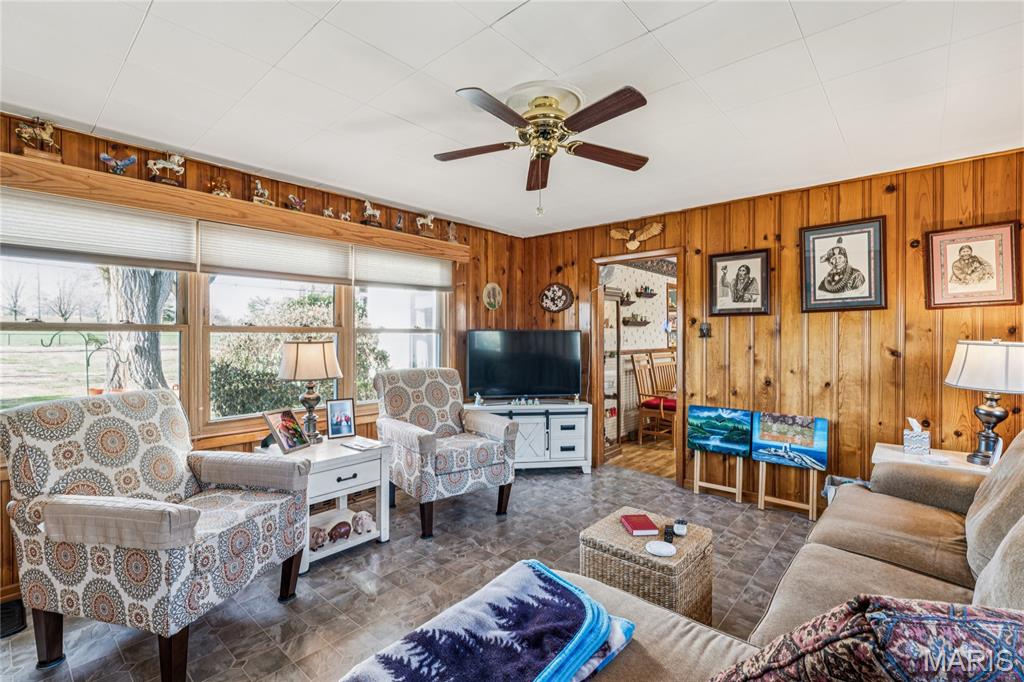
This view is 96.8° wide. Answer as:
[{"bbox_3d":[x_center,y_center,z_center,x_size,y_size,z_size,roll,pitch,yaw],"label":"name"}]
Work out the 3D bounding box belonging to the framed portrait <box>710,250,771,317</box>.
[{"bbox_3d":[1.832,-0.459,3.674,0.455,0.508,0.030,0,1,41],"label":"framed portrait"}]

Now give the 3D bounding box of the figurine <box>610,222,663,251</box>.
[{"bbox_3d":[1.153,-0.963,4.223,0.520,0.220,0.060,0,0,40],"label":"figurine"}]

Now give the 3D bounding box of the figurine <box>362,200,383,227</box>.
[{"bbox_3d":[-1.123,-1.018,3.635,0.075,0.195,0.185,0,0,43],"label":"figurine"}]

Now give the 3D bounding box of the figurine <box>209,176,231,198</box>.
[{"bbox_3d":[-1.836,-0.971,2.870,0.080,0.130,0.110,0,0,43],"label":"figurine"}]

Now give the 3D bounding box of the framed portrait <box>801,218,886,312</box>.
[{"bbox_3d":[2.339,-0.525,3.227,0.495,0.633,0.030,0,1,41],"label":"framed portrait"}]

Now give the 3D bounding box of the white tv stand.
[{"bbox_3d":[0.108,0.953,4.542,1.280,0.675,0.400,0,0,-8],"label":"white tv stand"}]

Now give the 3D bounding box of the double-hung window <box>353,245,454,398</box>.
[{"bbox_3d":[-0.935,-0.121,4.021,0.110,1.290,1.020,0,1,41],"label":"double-hung window"}]

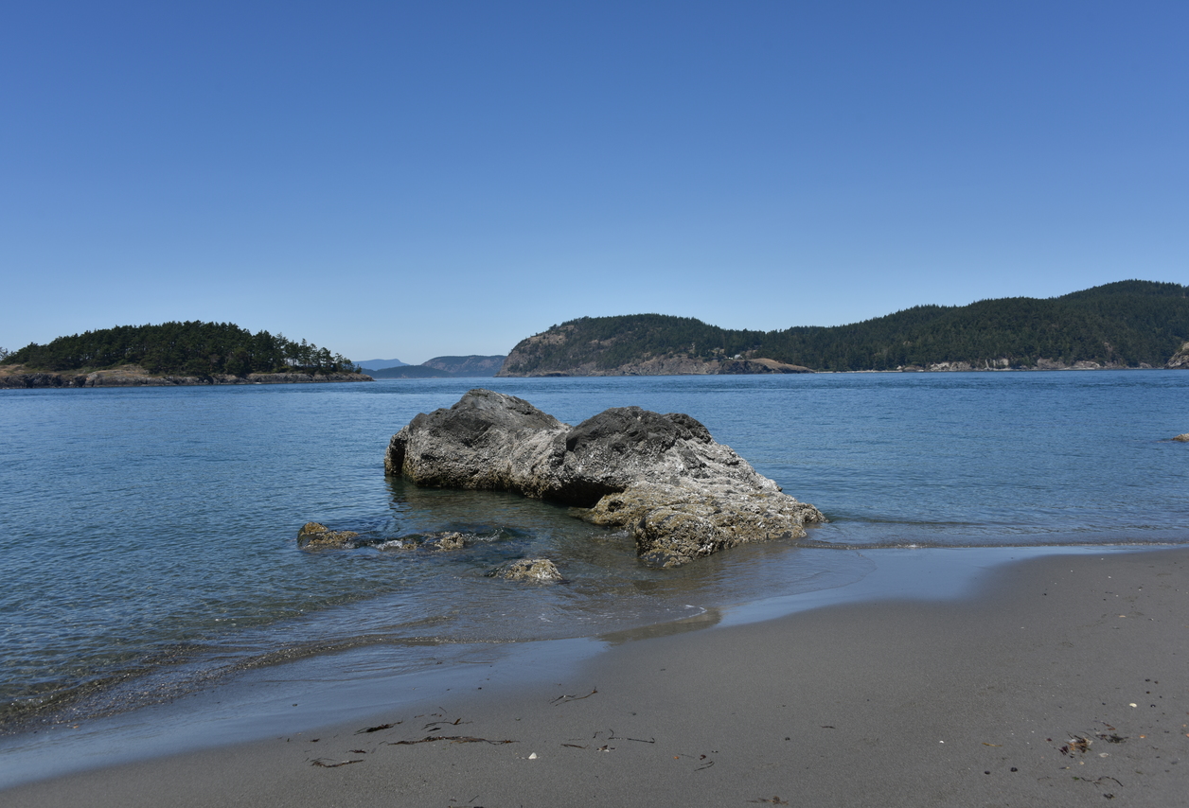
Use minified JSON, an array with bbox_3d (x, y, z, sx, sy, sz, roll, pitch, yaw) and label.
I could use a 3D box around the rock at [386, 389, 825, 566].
[{"bbox_3d":[-0.410,0.631,13.375,3.400,1.630,9.000,-2,2,-30],"label":"rock"}]

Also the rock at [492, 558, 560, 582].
[{"bbox_3d":[-0.566,1.446,8.247,0.600,0.200,0.420,-1,2,0],"label":"rock"}]

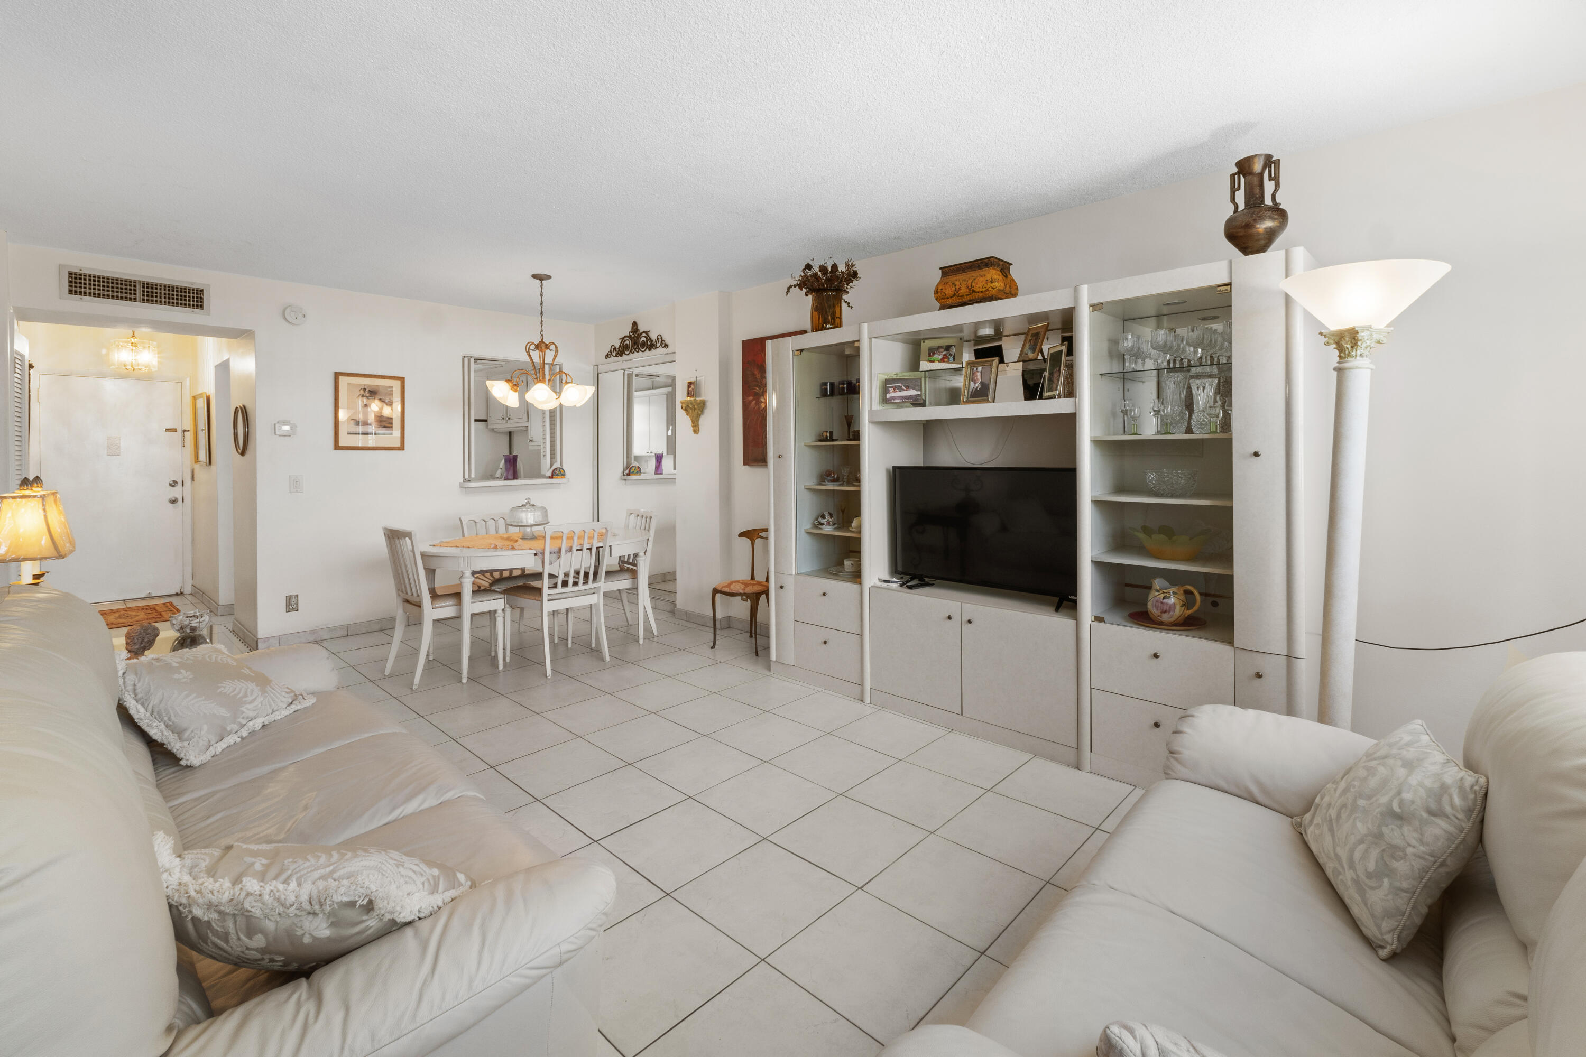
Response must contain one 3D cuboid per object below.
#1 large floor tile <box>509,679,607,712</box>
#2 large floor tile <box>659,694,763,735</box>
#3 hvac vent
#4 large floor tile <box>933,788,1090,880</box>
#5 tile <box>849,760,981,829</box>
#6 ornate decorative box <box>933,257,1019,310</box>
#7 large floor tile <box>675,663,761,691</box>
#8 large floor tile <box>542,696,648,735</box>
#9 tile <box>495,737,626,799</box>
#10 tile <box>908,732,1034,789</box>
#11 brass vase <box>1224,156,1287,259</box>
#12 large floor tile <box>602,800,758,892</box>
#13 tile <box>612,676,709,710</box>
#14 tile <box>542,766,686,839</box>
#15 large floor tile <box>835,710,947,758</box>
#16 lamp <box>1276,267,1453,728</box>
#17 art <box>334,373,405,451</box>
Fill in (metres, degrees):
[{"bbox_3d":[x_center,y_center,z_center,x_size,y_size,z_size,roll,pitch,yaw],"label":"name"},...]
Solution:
[{"bbox_3d":[-1.340,0.954,3.746,0.415,0.010,0.415,5,7,44],"label":"large floor tile"},{"bbox_3d":[-0.426,0.953,3.419,0.403,0.010,0.403,5,8,43],"label":"large floor tile"},{"bbox_3d":[-4.037,-1.465,4.084,0.020,0.198,0.668,5,8,43],"label":"hvac vent"},{"bbox_3d":[0.801,1.095,2.378,0.415,0.010,0.415,5,7,44],"label":"large floor tile"},{"bbox_3d":[0.474,1.039,2.586,0.402,0.012,0.404,5,7,42],"label":"tile"},{"bbox_3d":[0.895,-1.167,3.214,0.335,0.225,0.235,4,6,43],"label":"ornate decorative box"},{"bbox_3d":[-0.446,0.894,3.994,0.403,0.010,0.403,5,8,43],"label":"large floor tile"},{"bbox_3d":[-0.999,0.956,3.372,0.402,0.012,0.404,5,7,42],"label":"large floor tile"},{"bbox_3d":[-0.984,1.020,2.824,0.403,0.010,0.403,5,8,43],"label":"tile"},{"bbox_3d":[0.783,1.030,2.949,0.415,0.010,0.415,5,7,44],"label":"tile"},{"bbox_3d":[1.687,-1.161,2.410,0.193,0.352,0.197,-5,7,-43],"label":"brass vase"},{"bbox_3d":[-0.373,1.044,2.203,0.390,0.012,0.390,5,8,43],"label":"large floor tile"},{"bbox_3d":[-0.704,0.909,3.600,0.390,0.012,0.390,5,8,43],"label":"tile"},{"bbox_3d":[-0.665,1.019,2.475,0.390,0.012,0.390,5,8,43],"label":"tile"},{"bbox_3d":[0.471,0.983,3.167,0.402,0.012,0.404,5,7,42],"label":"large floor tile"},{"bbox_3d":[1.702,0.130,2.040,0.390,1.840,0.390,4,6,43],"label":"lamp"},{"bbox_3d":[-3.207,-0.879,5.030,0.025,0.572,0.473,5,8,43],"label":"art"}]

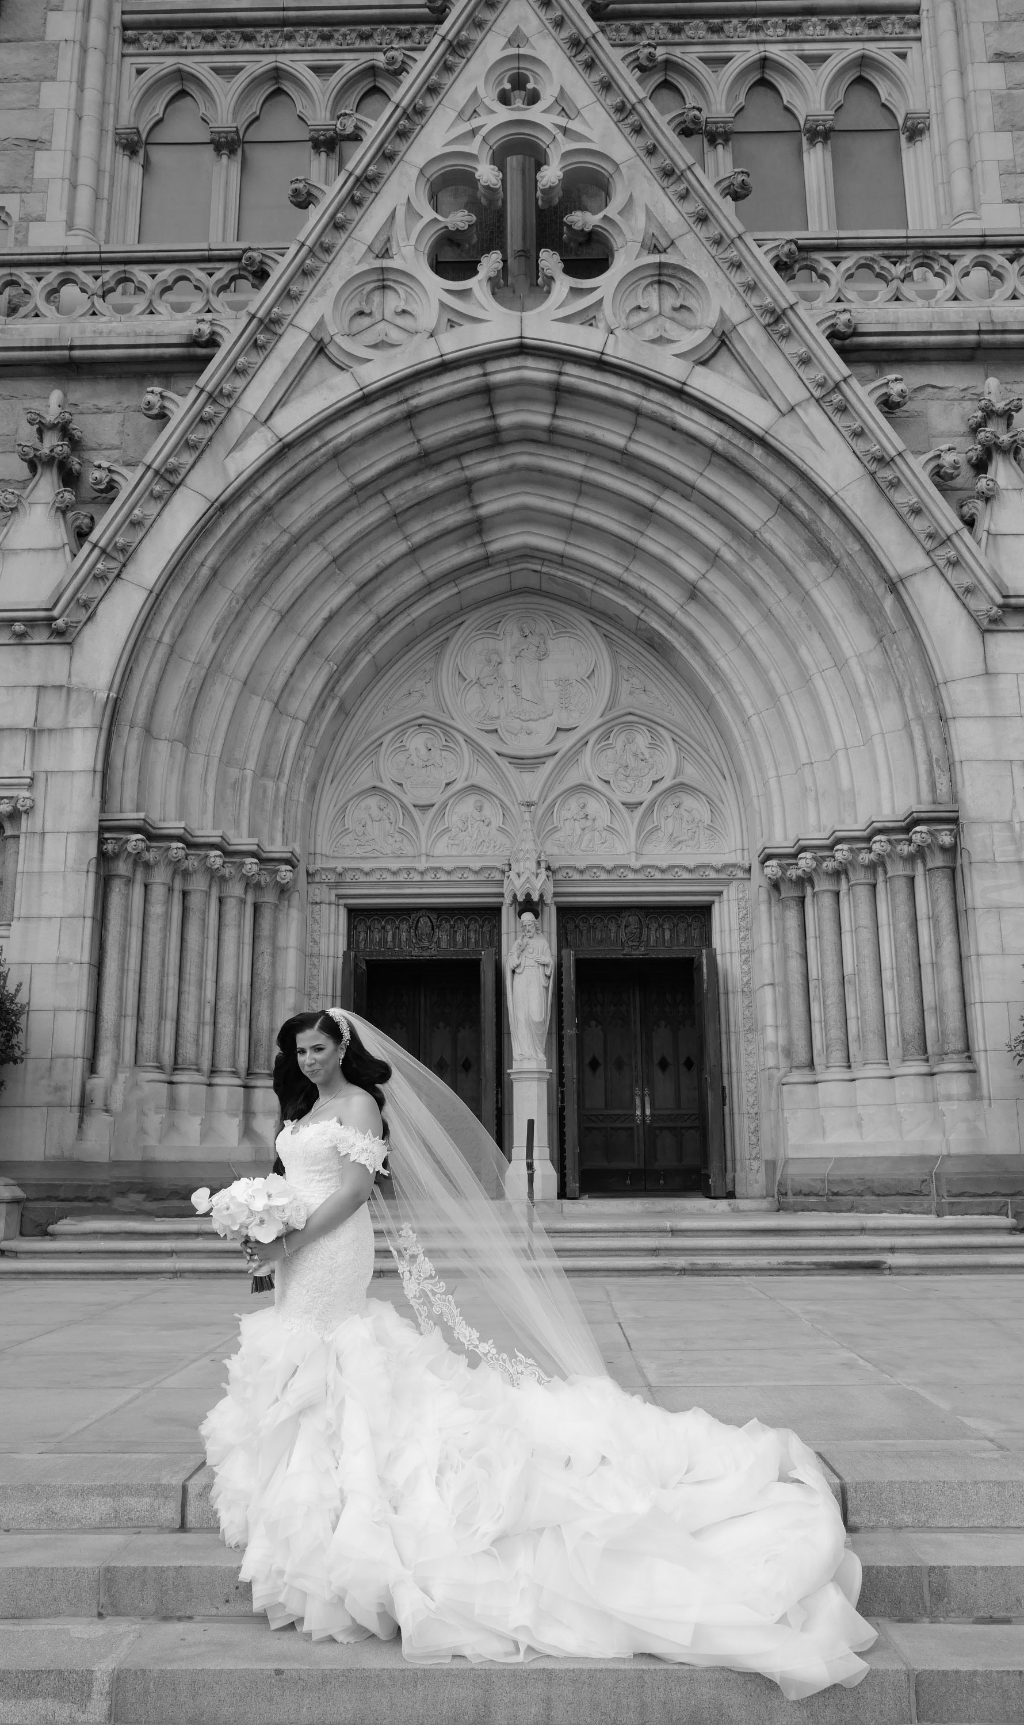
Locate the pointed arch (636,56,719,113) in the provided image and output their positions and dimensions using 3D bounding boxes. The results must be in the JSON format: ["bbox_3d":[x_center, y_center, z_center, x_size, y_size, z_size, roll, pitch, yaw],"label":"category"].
[{"bbox_3d":[2.095,-10.254,17.952,1.320,1.112,0.320,-1,-14,1],"label":"pointed arch"}]

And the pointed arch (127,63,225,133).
[{"bbox_3d":[-4.488,-10.194,18.066,1.321,1.120,0.320,-1,-14,1],"label":"pointed arch"}]

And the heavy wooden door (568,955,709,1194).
[{"bbox_3d":[1.485,2.468,15.696,1.584,2.723,0.120,-1,-14,1],"label":"heavy wooden door"}]

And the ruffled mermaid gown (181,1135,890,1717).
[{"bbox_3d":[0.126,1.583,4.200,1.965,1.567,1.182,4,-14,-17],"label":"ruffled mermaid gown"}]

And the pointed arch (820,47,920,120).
[{"bbox_3d":[4.730,-10.292,17.910,1.312,1.131,0.320,-1,-14,1],"label":"pointed arch"}]

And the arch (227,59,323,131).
[{"bbox_3d":[-3.162,-10.219,18.046,1.300,1.118,0.320,-1,-14,1],"label":"arch"}]

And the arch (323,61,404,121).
[{"bbox_3d":[-1.855,-10.212,18.019,1.314,1.095,0.320,-1,-14,1],"label":"arch"}]

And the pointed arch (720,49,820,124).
[{"bbox_3d":[3.423,-10.268,17.930,1.334,1.132,0.320,-1,-14,1],"label":"pointed arch"}]

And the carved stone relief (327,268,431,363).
[{"bbox_3d":[-1.483,-6.099,15.098,1.163,1.223,0.200,-1,-14,1],"label":"carved stone relief"}]

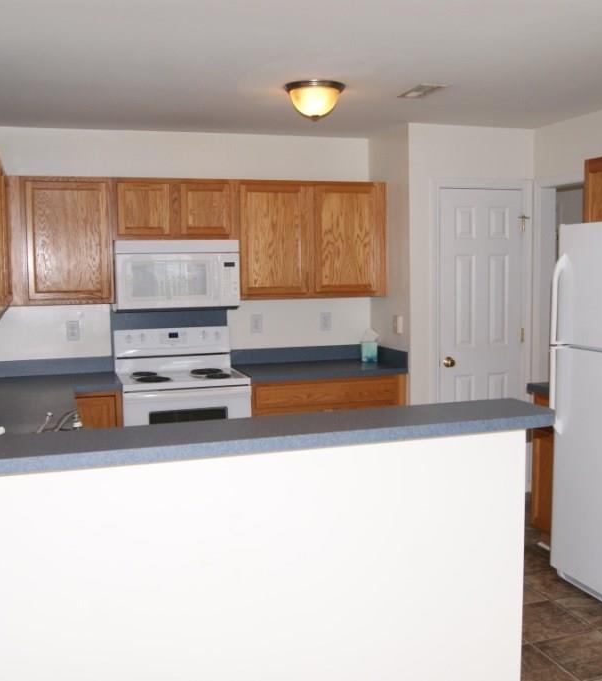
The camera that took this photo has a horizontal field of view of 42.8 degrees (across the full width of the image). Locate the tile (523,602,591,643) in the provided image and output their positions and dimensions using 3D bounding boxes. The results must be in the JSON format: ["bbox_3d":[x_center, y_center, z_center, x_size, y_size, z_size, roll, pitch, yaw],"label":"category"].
[{"bbox_3d":[1.052,1.229,3.342,0.319,0.010,0.320,-3,5,-18],"label":"tile"}]

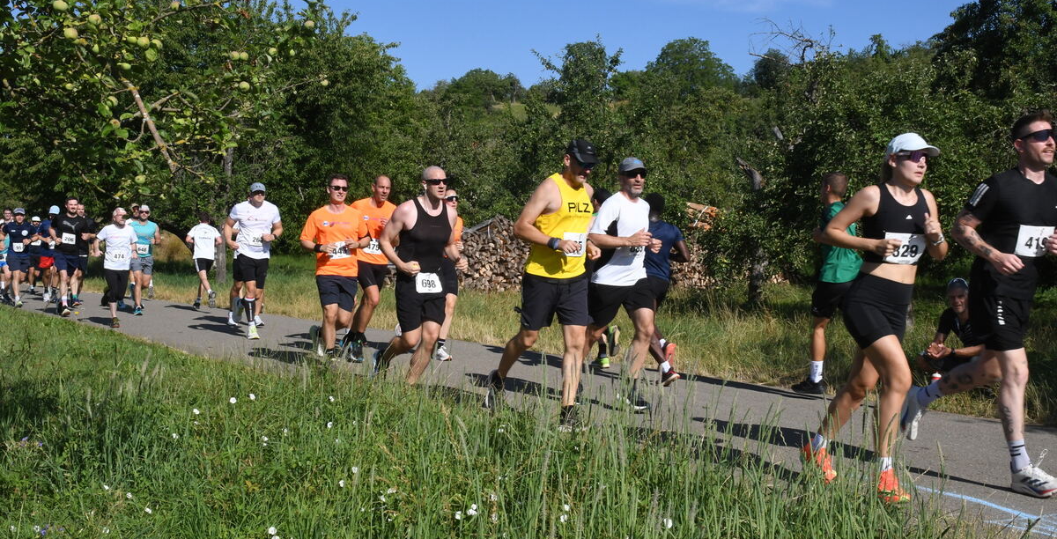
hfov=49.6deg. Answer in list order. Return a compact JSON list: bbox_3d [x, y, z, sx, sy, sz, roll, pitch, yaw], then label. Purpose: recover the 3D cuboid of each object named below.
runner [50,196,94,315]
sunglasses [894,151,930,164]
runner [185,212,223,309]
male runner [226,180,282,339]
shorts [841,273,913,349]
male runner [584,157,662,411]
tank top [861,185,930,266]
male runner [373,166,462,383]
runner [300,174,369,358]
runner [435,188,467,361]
[{"bbox_3d":[-6.901,-0.180,17.300,0.630,1.790,0.700,0,1,-26],"label":"runner"},{"bbox_3d":[1.670,-0.489,4.990,0.145,0.052,0.150,0,1,-40],"label":"sunglasses"},{"bbox_3d":[-5.726,-0.155,20.200,0.570,1.710,0.680,0,1,-26],"label":"runner"},{"bbox_3d":[-3.209,-0.098,13.350,0.650,1.830,0.700,0,1,-26],"label":"male runner"},{"bbox_3d":[1.562,0.187,5.120,0.320,0.335,0.265,0,1,-36],"label":"shorts"},{"bbox_3d":[0.647,0.099,8.050,0.530,1.777,0.760,0,1,-35],"label":"male runner"},{"bbox_3d":[1.666,-0.208,5.200,0.310,0.355,0.220,0,1,-20],"label":"tank top"},{"bbox_3d":[-0.842,0.090,8.650,0.600,1.760,0.720,0,1,-33],"label":"male runner"},{"bbox_3d":[-1.857,-0.017,10.900,0.610,1.769,0.720,0,1,-26],"label":"runner"},{"bbox_3d":[-0.868,0.062,11.450,0.500,1.718,0.850,0,1,-30],"label":"runner"}]

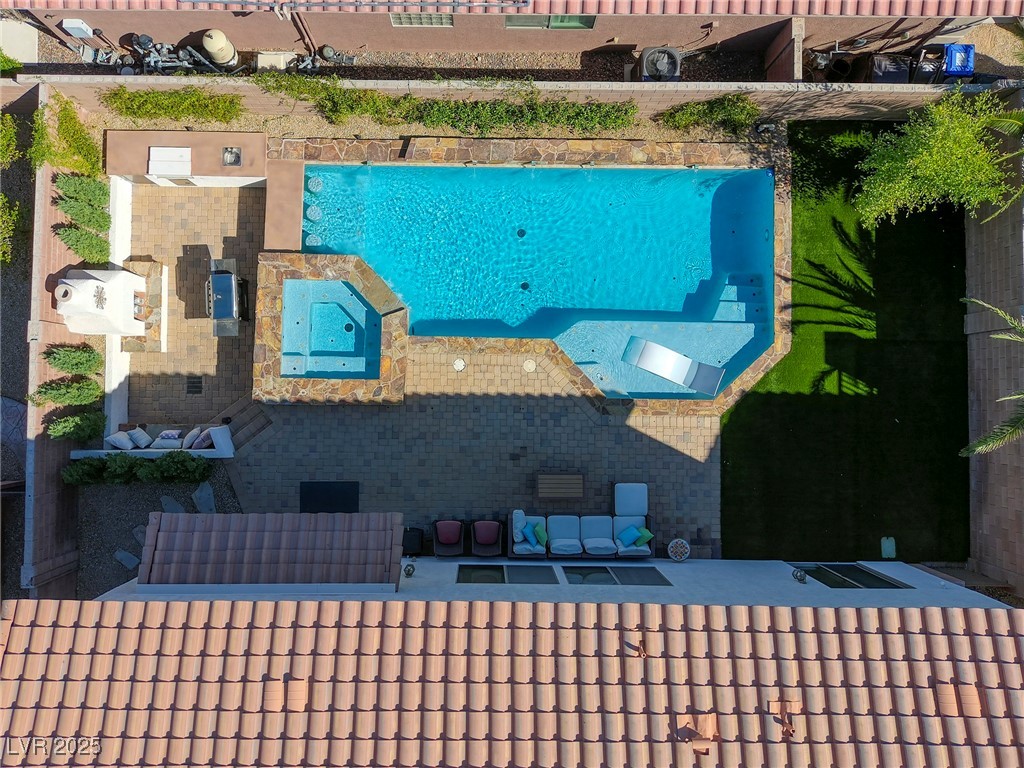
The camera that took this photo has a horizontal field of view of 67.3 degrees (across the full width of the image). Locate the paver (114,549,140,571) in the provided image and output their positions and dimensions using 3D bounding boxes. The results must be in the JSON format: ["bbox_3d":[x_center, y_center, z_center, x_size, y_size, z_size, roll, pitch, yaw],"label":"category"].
[{"bbox_3d":[-7.945,3.595,15.896,0.500,0.050,0.270,44,88,-2],"label":"paver"}]

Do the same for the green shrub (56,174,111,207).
[{"bbox_3d":[-8.470,-3.814,15.250,0.686,1.395,0.499,1,90,-3],"label":"green shrub"}]

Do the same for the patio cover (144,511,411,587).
[{"bbox_3d":[-4.159,2.858,13.477,4.450,0.750,1.200,1,90,-3],"label":"patio cover"}]

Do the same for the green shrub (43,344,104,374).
[{"bbox_3d":[-8.583,-0.479,15.149,0.737,1.534,0.584,1,90,-3],"label":"green shrub"}]

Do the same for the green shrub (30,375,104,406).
[{"bbox_3d":[-8.701,0.147,15.092,0.947,1.628,0.585,1,90,-3],"label":"green shrub"}]

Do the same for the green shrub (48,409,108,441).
[{"bbox_3d":[-8.550,0.835,15.187,0.742,1.442,0.625,1,90,-3],"label":"green shrub"}]

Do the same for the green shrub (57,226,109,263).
[{"bbox_3d":[-8.466,-2.748,15.242,0.587,1.395,0.653,1,90,-3],"label":"green shrub"}]

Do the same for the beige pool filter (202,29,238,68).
[{"bbox_3d":[-5.921,-6.813,15.611,0.520,0.950,0.520,1,90,-3],"label":"beige pool filter"}]

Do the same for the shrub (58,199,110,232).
[{"bbox_3d":[-8.449,-3.320,15.247,0.639,1.395,0.580,1,90,-3],"label":"shrub"}]

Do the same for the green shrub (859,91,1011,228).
[{"bbox_3d":[8.250,-4.445,15.240,2.585,3.000,2.492,1,90,-3],"label":"green shrub"}]

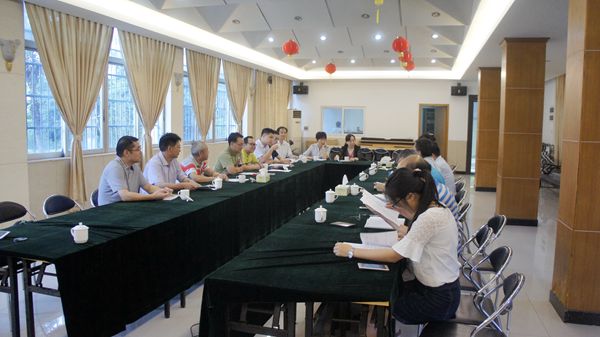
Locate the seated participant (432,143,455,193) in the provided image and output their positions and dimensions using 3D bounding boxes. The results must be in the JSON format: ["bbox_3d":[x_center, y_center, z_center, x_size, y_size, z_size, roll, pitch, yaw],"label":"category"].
[{"bbox_3d":[1.466,0.296,5.098,0.750,1.280,0.500,2,6,17],"label":"seated participant"}]

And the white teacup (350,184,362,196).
[{"bbox_3d":[0.599,0.216,4.492,0.115,0.125,0.085,0,6,0],"label":"white teacup"}]

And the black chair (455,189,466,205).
[{"bbox_3d":[1.499,0.606,4.488,0.500,0.790,0.460,2,6,13],"label":"black chair"}]

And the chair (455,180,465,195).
[{"bbox_3d":[1.685,0.548,5.056,0.500,0.790,0.460,2,6,13],"label":"chair"}]

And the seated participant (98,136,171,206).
[{"bbox_3d":[-1.552,0.349,4.072,0.720,1.320,0.540,2,6,17],"label":"seated participant"}]

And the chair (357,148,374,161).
[{"bbox_3d":[1.784,-0.097,11.735,0.450,0.800,0.480,2,6,17],"label":"chair"}]

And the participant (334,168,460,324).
[{"bbox_3d":[0.513,0.592,2.365,0.720,1.220,0.500,2,6,17],"label":"participant"}]

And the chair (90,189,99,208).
[{"bbox_3d":[-1.925,0.617,4.640,0.480,0.790,0.450,2,6,17],"label":"chair"}]

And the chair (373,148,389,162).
[{"bbox_3d":[2.142,-0.110,11.421,0.460,0.800,0.500,2,6,17],"label":"chair"}]

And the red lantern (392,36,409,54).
[{"bbox_3d":[1.864,-2.275,7.933,0.300,0.320,0.300,2,6,17],"label":"red lantern"}]

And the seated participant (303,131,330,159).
[{"bbox_3d":[0.403,-0.123,9.370,0.580,1.320,0.700,1,6,8],"label":"seated participant"}]

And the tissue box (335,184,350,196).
[{"bbox_3d":[0.459,0.233,4.526,0.125,0.084,0.195,2,6,17],"label":"tissue box"}]

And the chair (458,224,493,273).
[{"bbox_3d":[1.035,0.768,2.891,0.500,0.790,0.460,2,6,13],"label":"chair"}]

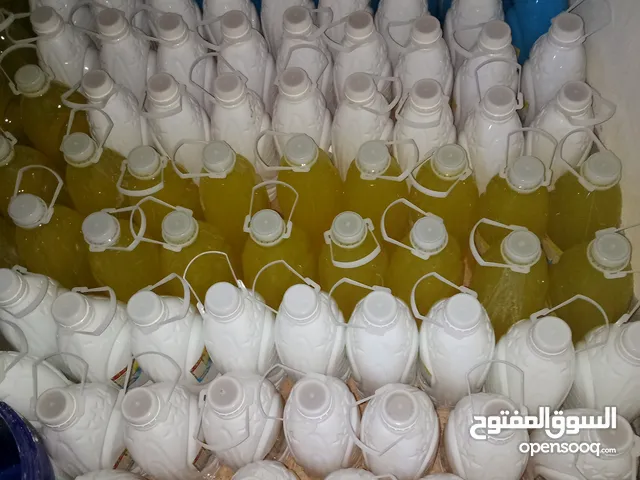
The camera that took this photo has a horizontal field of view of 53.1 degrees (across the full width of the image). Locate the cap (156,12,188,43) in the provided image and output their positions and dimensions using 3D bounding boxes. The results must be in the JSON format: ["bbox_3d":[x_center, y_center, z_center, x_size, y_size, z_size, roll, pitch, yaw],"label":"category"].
[{"bbox_3d":[-0.217,-0.313,0.946,0.043,0.021,0.043,-2,59,4],"label":"cap"}]

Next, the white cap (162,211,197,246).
[{"bbox_3d":[-0.171,-0.015,0.782,0.043,0.021,0.043,-2,59,4],"label":"white cap"}]

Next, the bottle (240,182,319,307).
[{"bbox_3d":[-0.058,0.058,0.901,0.103,0.290,0.103,-5,58,0],"label":"bottle"}]

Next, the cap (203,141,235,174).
[{"bbox_3d":[-0.130,-0.107,0.828,0.043,0.021,0.043,-2,59,4],"label":"cap"}]

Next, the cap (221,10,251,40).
[{"bbox_3d":[-0.124,-0.318,0.947,0.041,0.018,0.041,-5,58,0],"label":"cap"}]

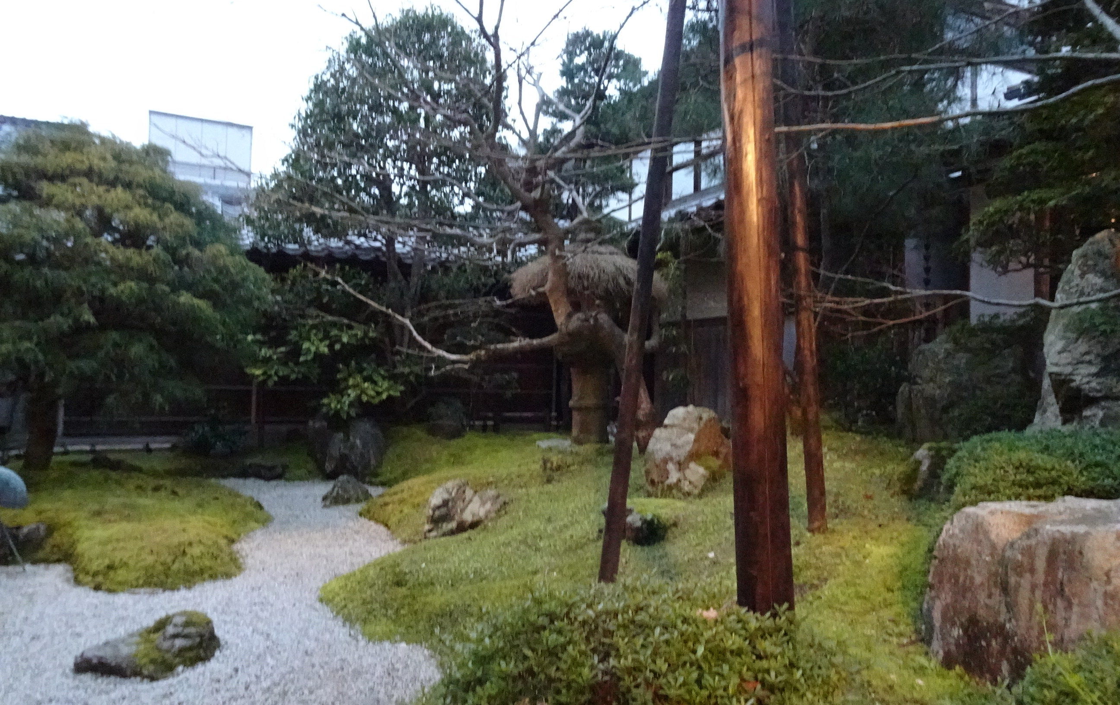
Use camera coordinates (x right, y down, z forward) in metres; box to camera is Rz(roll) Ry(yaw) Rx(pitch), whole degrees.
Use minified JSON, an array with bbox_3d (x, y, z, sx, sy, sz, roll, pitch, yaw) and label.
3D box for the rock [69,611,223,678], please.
[{"bbox_3d":[-1.815,1.272,3.430,0.568,0.195,0.312,1,-1,-25],"label":"rock"}]

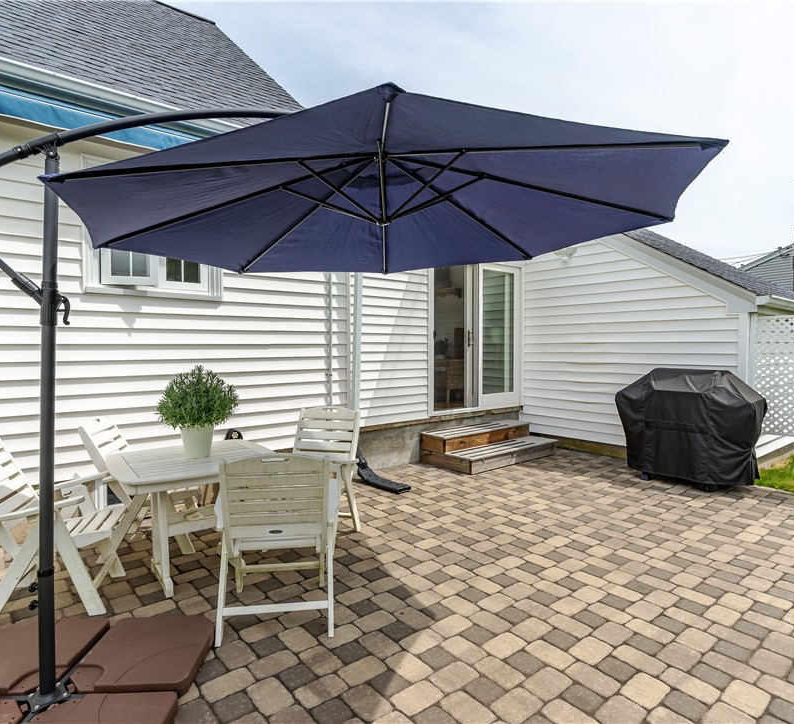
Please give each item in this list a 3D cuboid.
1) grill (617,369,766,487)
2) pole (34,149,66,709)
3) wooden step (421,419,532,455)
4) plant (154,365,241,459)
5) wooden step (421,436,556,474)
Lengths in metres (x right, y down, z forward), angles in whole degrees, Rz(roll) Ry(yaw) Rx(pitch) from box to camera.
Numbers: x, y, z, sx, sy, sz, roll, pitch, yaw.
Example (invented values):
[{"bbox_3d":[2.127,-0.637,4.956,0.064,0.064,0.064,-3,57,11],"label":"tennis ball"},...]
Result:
[{"bbox_3d":[3.019,0.666,5.010,0.542,1.174,1.252,-2,2,-40],"label":"grill"},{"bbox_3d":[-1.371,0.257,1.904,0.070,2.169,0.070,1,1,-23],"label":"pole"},{"bbox_3d":[1.061,0.960,6.318,1.657,0.177,0.417,-2,2,-40],"label":"wooden step"},{"bbox_3d":[-1.285,0.321,3.098,0.475,0.567,0.475,-1,2,-23],"label":"plant"},{"bbox_3d":[1.196,1.137,6.162,1.657,0.167,0.838,-2,2,-40],"label":"wooden step"}]

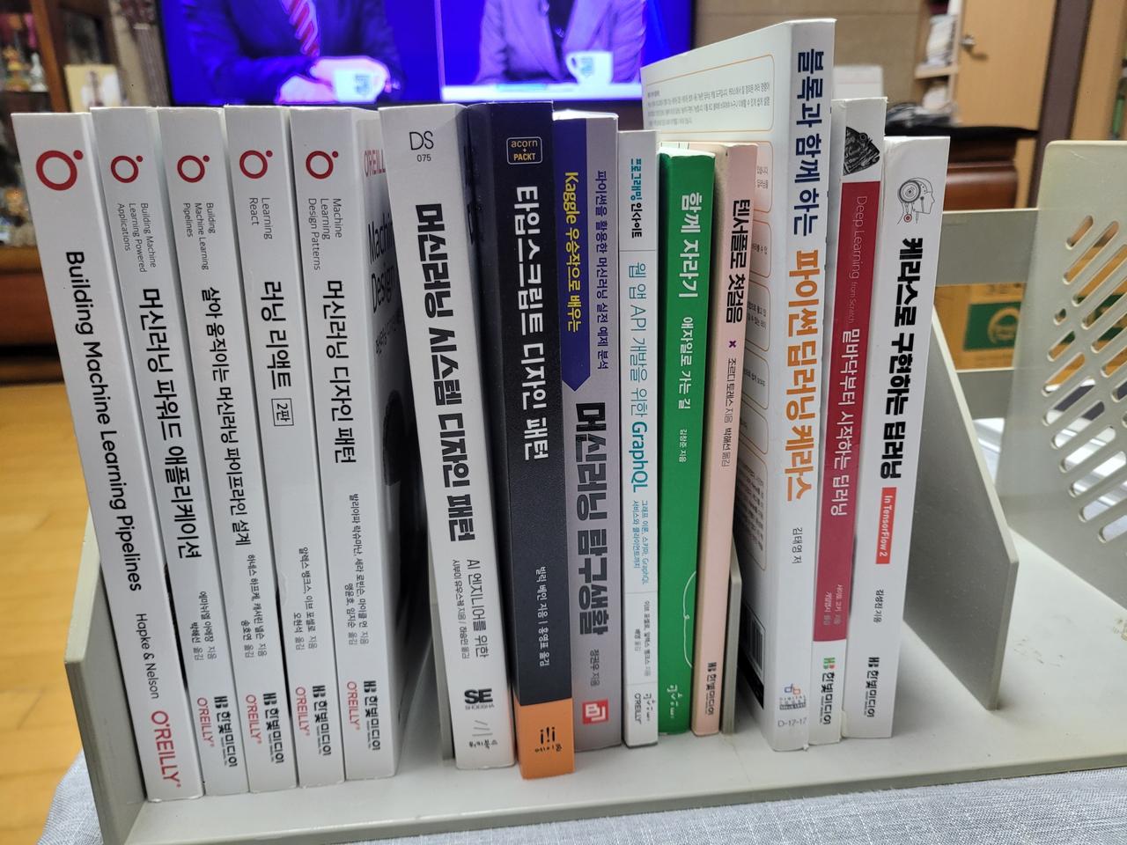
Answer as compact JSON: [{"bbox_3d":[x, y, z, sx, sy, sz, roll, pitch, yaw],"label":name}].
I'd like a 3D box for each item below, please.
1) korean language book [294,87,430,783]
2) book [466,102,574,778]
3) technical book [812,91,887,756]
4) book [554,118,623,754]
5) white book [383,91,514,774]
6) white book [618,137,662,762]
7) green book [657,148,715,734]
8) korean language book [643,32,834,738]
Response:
[{"bbox_3d":[-0.083,-0.008,0.364,0.018,0.235,0.183,-2,19,-8],"label":"korean language book"},{"bbox_3d":[-0.021,-0.009,0.365,0.018,0.235,0.188,-4,19,-7],"label":"book"},{"bbox_3d":[0.083,-0.015,0.375,0.013,0.233,0.183,-5,19,-6],"label":"technical book"},{"bbox_3d":[-0.002,-0.010,0.373,0.019,0.230,0.176,-4,19,-7],"label":"book"},{"bbox_3d":[-0.042,-0.011,0.370,0.022,0.235,0.188,-4,19,-3],"label":"white book"},{"bbox_3d":[0.017,-0.009,0.372,0.012,0.226,0.170,-4,19,-5],"label":"white book"},{"bbox_3d":[0.036,-0.004,0.370,0.014,0.218,0.150,-2,19,-4],"label":"green book"},{"bbox_3d":[0.066,-0.025,0.370,0.015,0.254,0.188,-6,20,-6],"label":"korean language book"}]

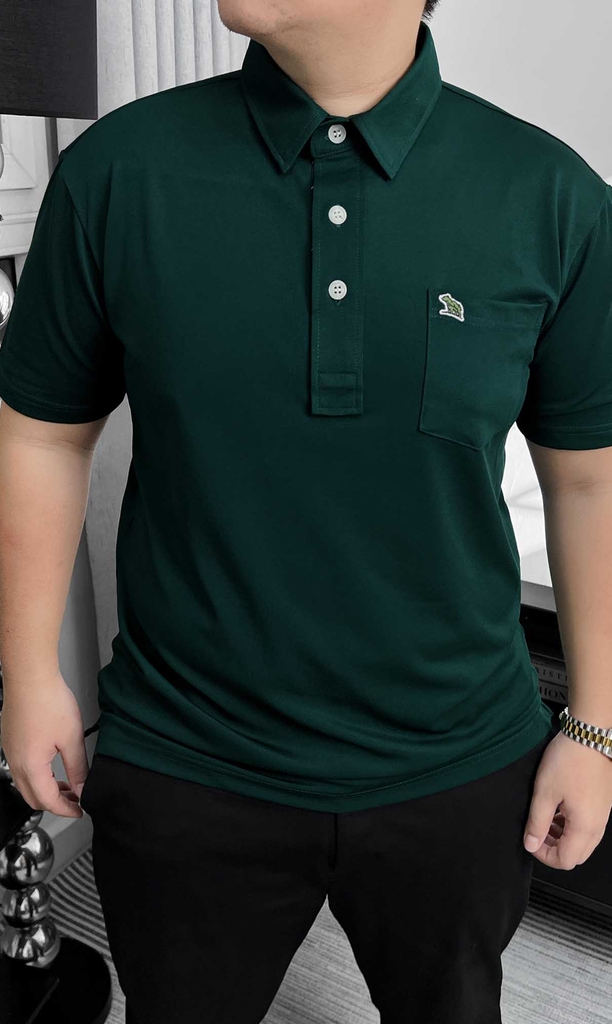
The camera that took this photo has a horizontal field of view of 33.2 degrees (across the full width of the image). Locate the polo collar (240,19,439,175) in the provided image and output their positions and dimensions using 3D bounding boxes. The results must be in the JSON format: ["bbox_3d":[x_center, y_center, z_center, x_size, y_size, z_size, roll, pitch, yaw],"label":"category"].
[{"bbox_3d":[0.030,-0.358,0.889,0.175,0.140,0.180,2,17,0],"label":"polo collar"}]

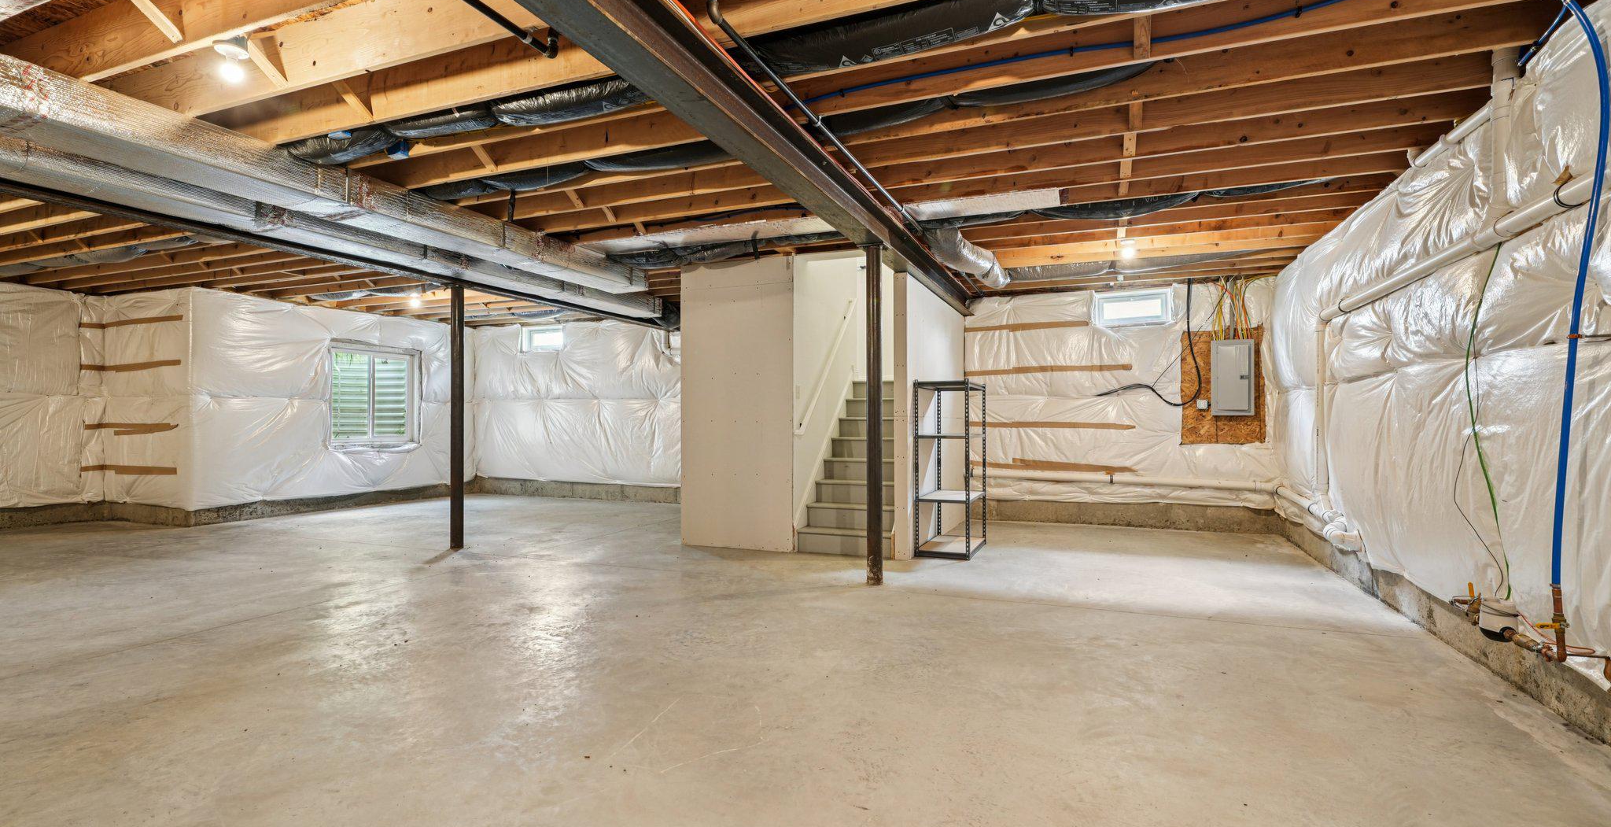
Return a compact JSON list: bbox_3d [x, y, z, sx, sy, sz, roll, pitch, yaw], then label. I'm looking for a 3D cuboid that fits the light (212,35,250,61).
[{"bbox_3d":[-2.371,-1.520,2.776,0.118,0.068,0.118,0,0,22],"label":"light"}]

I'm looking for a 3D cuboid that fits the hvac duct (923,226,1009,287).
[{"bbox_3d":[1.529,-1.393,6.071,0.320,0.280,1.750,0,0,29],"label":"hvac duct"}]

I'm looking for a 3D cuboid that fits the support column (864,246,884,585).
[{"bbox_3d":[0.528,0.015,5.130,0.115,2.570,0.115,0,0,22],"label":"support column"}]

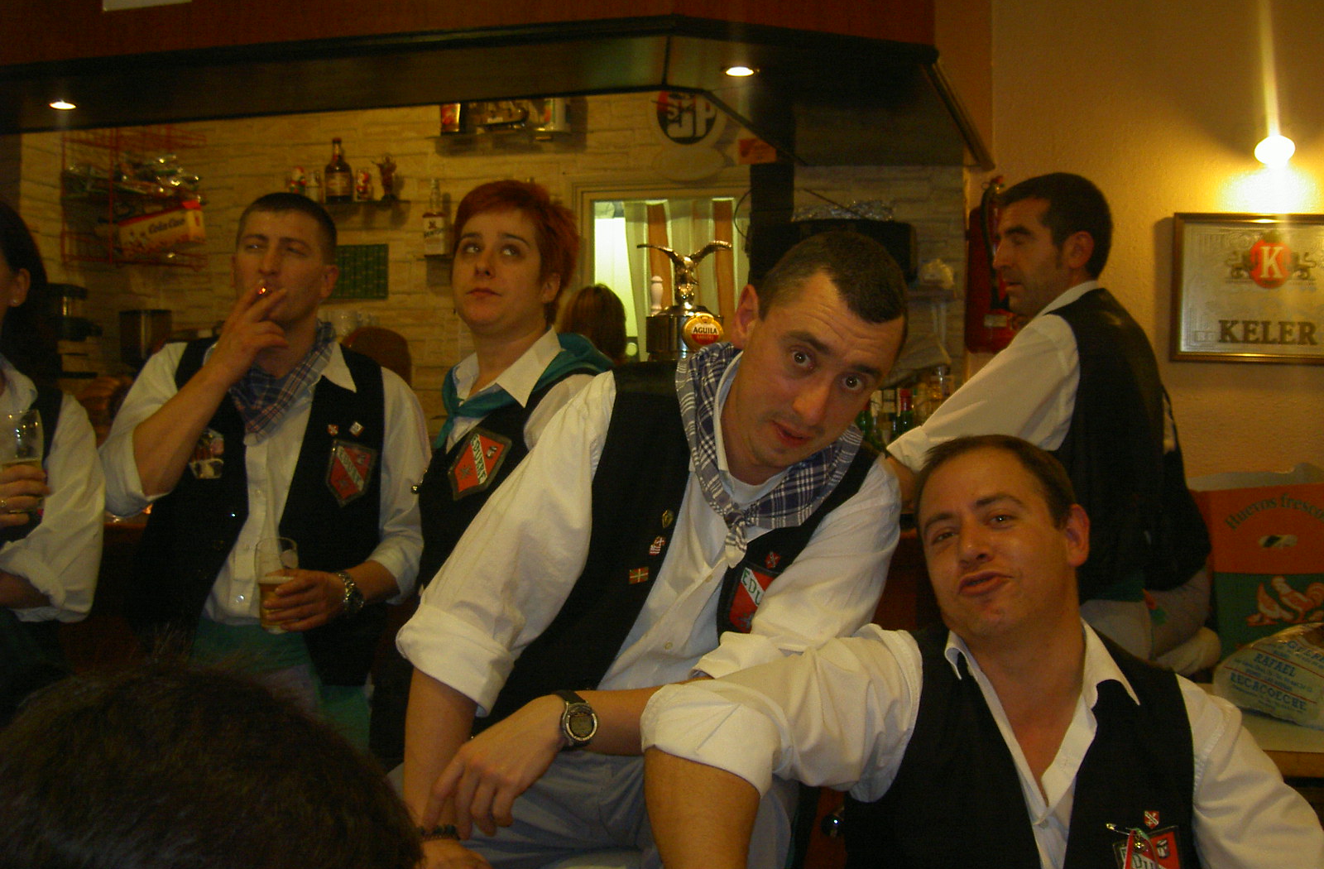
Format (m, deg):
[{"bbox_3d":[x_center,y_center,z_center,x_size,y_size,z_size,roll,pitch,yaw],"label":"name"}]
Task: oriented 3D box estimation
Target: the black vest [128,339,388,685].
[{"bbox_3d":[-0.697,0.135,2.580,0.450,0.600,0.270,-1,3,-12],"label":"black vest"}]

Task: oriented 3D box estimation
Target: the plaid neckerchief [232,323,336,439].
[{"bbox_3d":[-0.592,-0.088,2.330,0.185,0.180,0.170,0,-1,6],"label":"plaid neckerchief"}]

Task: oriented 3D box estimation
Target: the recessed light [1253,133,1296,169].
[{"bbox_3d":[1.726,-0.799,4.200,0.120,0.100,0.110,0,-1,6],"label":"recessed light"}]

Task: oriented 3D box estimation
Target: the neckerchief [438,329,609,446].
[{"bbox_3d":[-0.216,-0.070,2.320,0.230,0.180,0.240,2,3,40],"label":"neckerchief"}]

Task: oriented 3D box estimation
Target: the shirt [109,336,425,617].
[{"bbox_3d":[-0.625,0.077,2.350,0.520,0.490,0.360,0,-1,6],"label":"shirt"}]

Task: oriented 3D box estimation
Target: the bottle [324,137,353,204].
[{"bbox_3d":[-1.129,-0.919,5.200,0.100,0.232,0.100,0,-1,12],"label":"bottle"}]

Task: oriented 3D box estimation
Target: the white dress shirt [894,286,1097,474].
[{"bbox_3d":[0.632,-0.008,2.600,0.480,0.560,0.480,0,-1,31],"label":"white dress shirt"}]

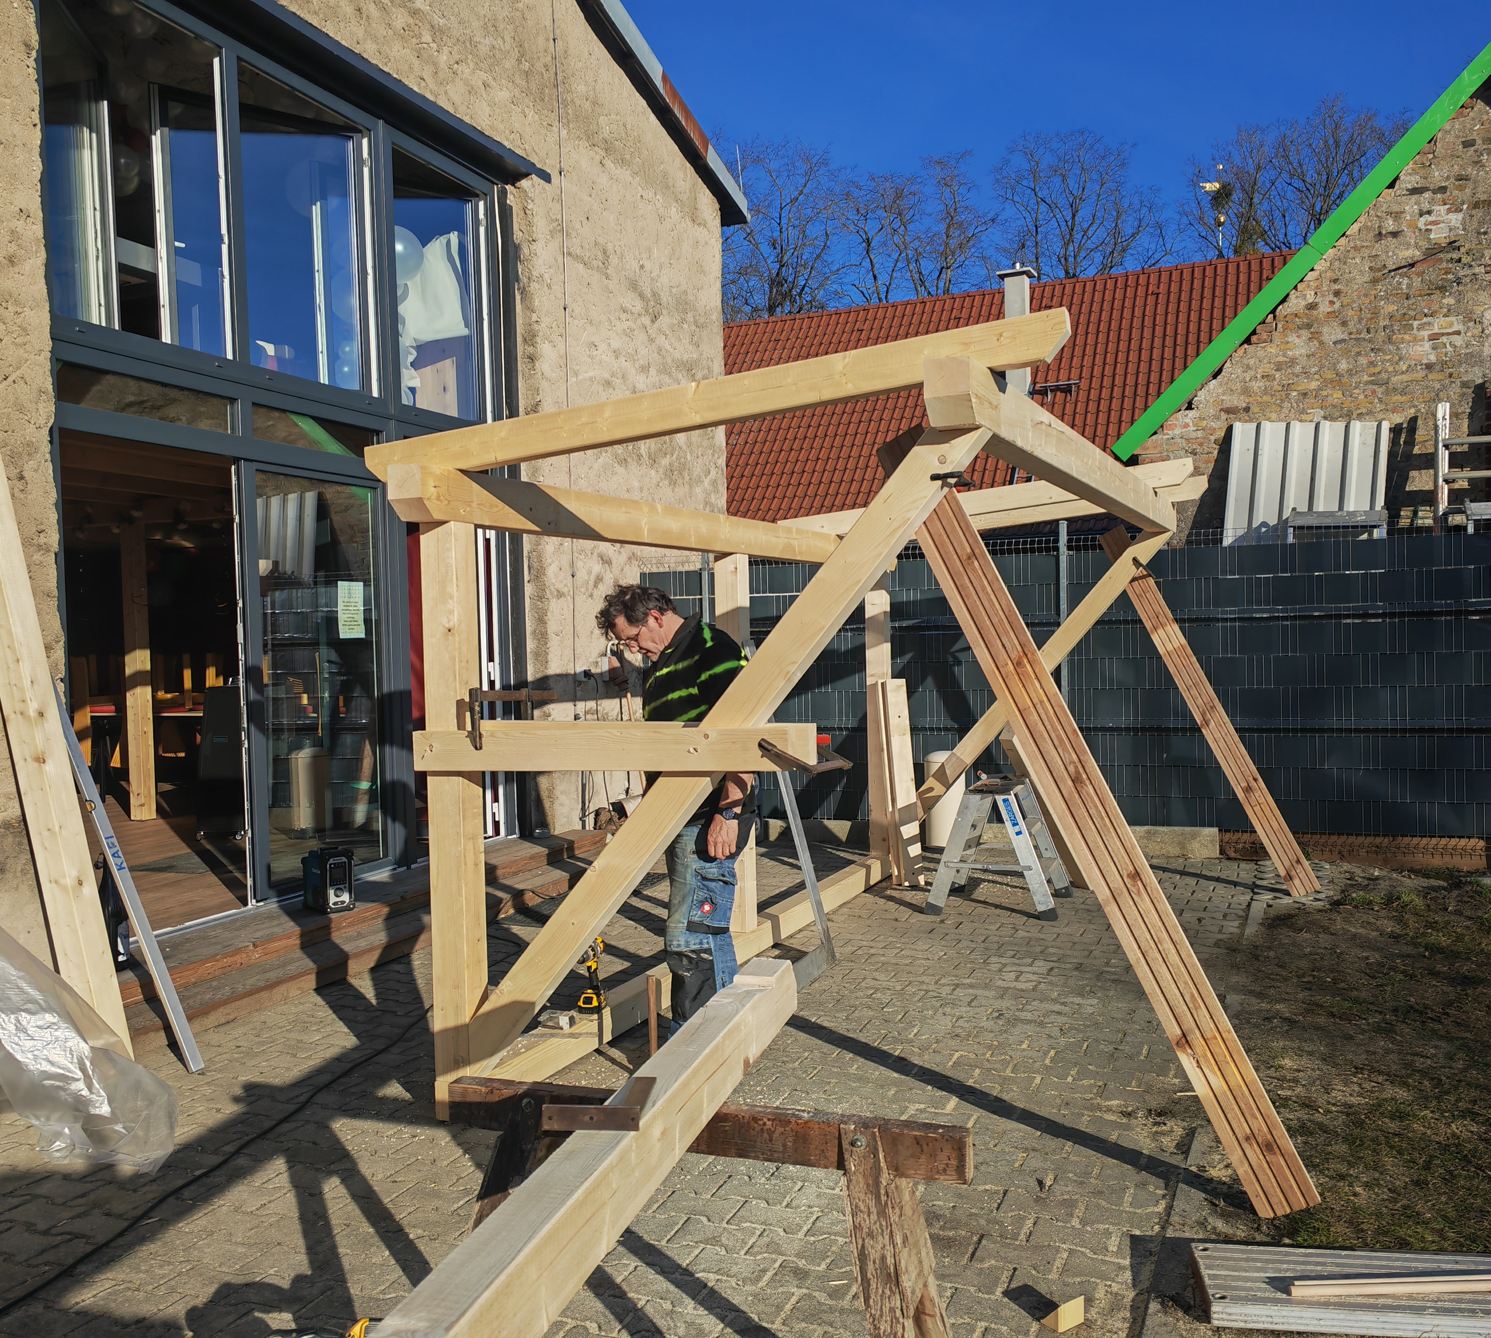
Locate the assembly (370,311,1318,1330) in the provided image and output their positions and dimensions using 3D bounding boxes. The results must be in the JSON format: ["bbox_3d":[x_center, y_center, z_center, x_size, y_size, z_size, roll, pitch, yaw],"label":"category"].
[{"bbox_3d":[0.965,0.158,5.877,2.720,2.280,4.850,-1,2,23],"label":"assembly"}]

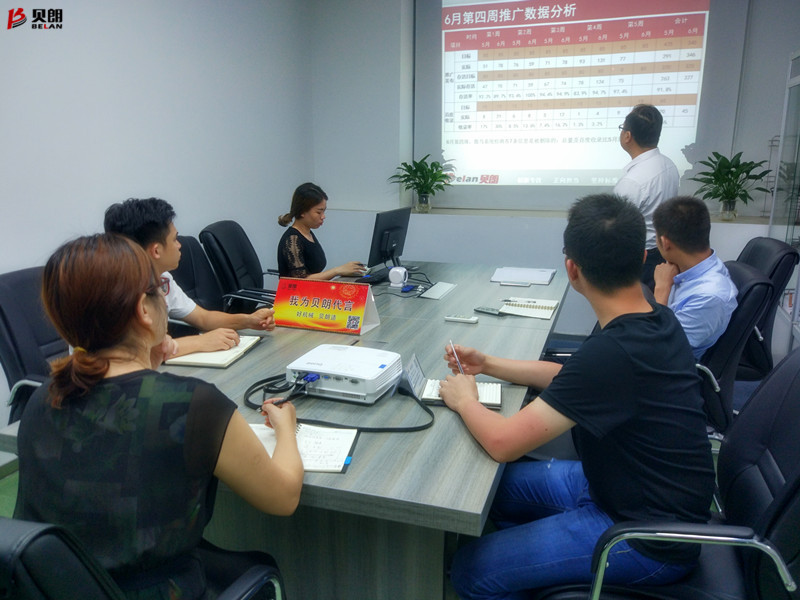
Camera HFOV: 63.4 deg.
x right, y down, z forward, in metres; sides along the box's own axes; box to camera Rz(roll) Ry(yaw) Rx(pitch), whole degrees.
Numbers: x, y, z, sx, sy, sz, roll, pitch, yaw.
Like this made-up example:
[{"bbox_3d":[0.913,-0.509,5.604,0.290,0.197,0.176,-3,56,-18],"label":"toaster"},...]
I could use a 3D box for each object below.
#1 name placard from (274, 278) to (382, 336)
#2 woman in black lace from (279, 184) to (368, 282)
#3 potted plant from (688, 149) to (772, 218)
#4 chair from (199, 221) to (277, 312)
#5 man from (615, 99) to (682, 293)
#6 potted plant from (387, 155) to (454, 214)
[{"bbox_3d":[-0.299,0.013,2.607,0.387,0.179,0.173,5,14,19],"label":"name placard"},{"bbox_3d":[-0.317,-0.002,3.580,0.640,1.270,0.460,3,13,14],"label":"woman in black lace"},{"bbox_3d":[2.552,-0.893,4.994,0.616,0.540,0.597,4,14,18],"label":"potted plant"},{"bbox_3d":[-0.571,0.183,3.222,0.650,1.070,0.600,3,13,11],"label":"chair"},{"bbox_3d":[1.227,-0.138,3.316,0.340,1.666,0.480,12,17,41],"label":"man"},{"bbox_3d":[0.177,-1.014,5.574,0.524,0.500,0.507,0,13,0],"label":"potted plant"}]

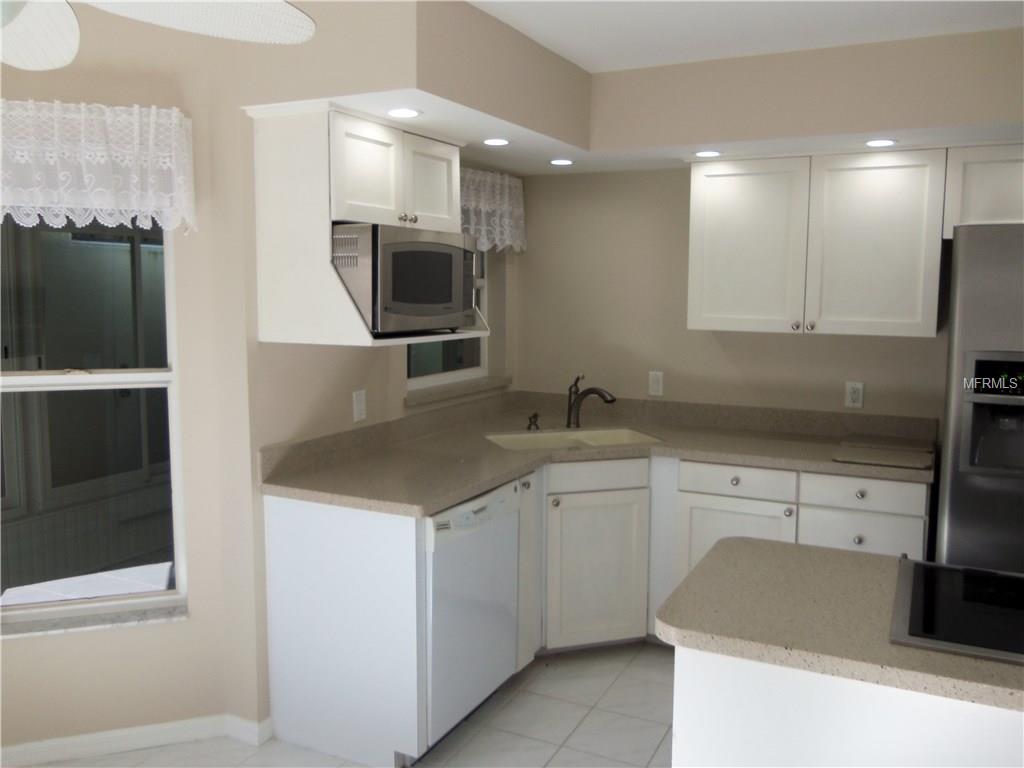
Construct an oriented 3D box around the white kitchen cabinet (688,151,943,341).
[{"bbox_3d":[1.284,-0.584,3.532,0.979,0.725,0.330,3,7,27],"label":"white kitchen cabinet"}]

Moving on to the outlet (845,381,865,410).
[{"bbox_3d":[1.514,0.051,3.663,0.072,0.115,0.010,3,7,27],"label":"outlet"}]

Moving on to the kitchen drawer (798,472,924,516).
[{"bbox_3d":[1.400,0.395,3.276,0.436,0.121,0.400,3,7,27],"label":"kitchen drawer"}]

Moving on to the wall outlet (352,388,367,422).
[{"bbox_3d":[-0.594,0.086,3.242,0.010,0.115,0.073,3,7,27],"label":"wall outlet"}]

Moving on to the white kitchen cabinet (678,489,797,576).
[{"bbox_3d":[1.028,0.767,3.611,0.467,0.690,0.580,3,7,27],"label":"white kitchen cabinet"}]

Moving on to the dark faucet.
[{"bbox_3d":[0.361,0.092,3.853,0.055,0.252,0.285,-6,9,-44],"label":"dark faucet"}]

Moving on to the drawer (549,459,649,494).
[{"bbox_3d":[0.308,0.362,3.569,0.450,0.121,0.340,-2,7,-18],"label":"drawer"}]

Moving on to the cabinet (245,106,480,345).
[{"bbox_3d":[-0.458,-0.533,2.935,0.470,0.749,0.777,3,7,27],"label":"cabinet"}]

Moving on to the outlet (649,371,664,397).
[{"bbox_3d":[0.709,0.000,4.075,0.071,0.117,0.010,3,7,27],"label":"outlet"}]

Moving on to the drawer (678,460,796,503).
[{"bbox_3d":[0.987,0.371,3.487,0.467,0.121,0.400,3,7,27],"label":"drawer"}]

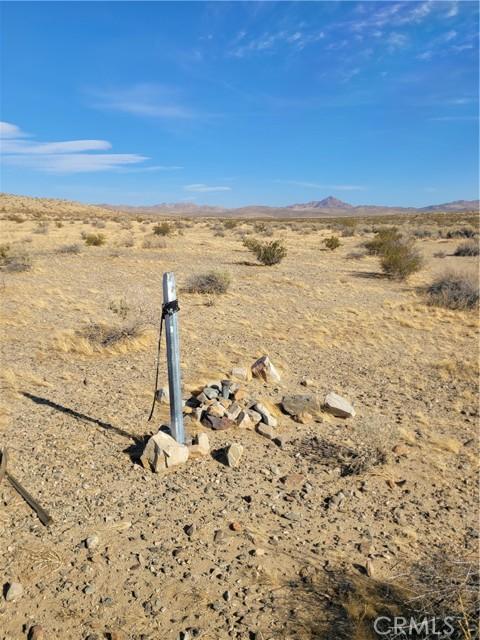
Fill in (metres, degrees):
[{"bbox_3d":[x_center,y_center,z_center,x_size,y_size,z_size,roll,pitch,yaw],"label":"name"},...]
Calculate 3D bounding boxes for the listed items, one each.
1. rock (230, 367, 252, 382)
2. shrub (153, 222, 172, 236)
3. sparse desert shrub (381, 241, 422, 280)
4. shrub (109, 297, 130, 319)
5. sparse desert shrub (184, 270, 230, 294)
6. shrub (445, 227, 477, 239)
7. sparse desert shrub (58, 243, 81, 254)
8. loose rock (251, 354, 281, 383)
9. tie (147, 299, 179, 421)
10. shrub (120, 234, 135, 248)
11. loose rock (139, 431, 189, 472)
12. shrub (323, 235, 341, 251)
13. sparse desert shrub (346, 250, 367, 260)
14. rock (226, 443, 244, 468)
[{"bbox_3d":[0.015,0.516,4.648,0.213,0.128,0.177,0,12,0],"label":"rock"},{"bbox_3d":[-5.984,-6.976,37.001,1.544,1.038,1.467,0,12,0],"label":"shrub"},{"bbox_3d":[4.011,-1.495,11.935,1.043,0.947,0.956,0,12,0],"label":"sparse desert shrub"},{"bbox_3d":[-1.879,-0.206,7.492,0.343,0.325,0.316,0,12,0],"label":"shrub"},{"bbox_3d":[-0.668,-0.791,9.872,0.945,0.452,0.862,0,12,0],"label":"sparse desert shrub"},{"bbox_3d":[15.698,-6.197,33.977,2.409,0.807,1.807,0,12,0],"label":"shrub"},{"bbox_3d":[-7.160,-3.004,20.133,0.924,0.477,0.785,0,12,0],"label":"sparse desert shrub"},{"bbox_3d":[0.247,0.456,4.660,0.291,0.240,0.241,0,12,0],"label":"loose rock"},{"bbox_3d":[-0.504,0.271,3.125,0.195,0.821,0.090,0,12,0],"label":"tie"},{"bbox_3d":[-5.552,-3.845,23.653,0.691,0.617,0.656,0,12,0],"label":"shrub"},{"bbox_3d":[-0.501,0.839,3.173,0.326,0.206,0.261,0,12,0],"label":"loose rock"},{"bbox_3d":[4.195,-3.570,22.038,0.825,0.690,0.761,0,12,0],"label":"shrub"},{"bbox_3d":[4.244,-2.353,17.472,0.728,0.342,0.619,0,12,0],"label":"sparse desert shrub"},{"bbox_3d":[-0.029,0.852,3.053,0.114,0.152,0.095,0,12,0],"label":"rock"}]

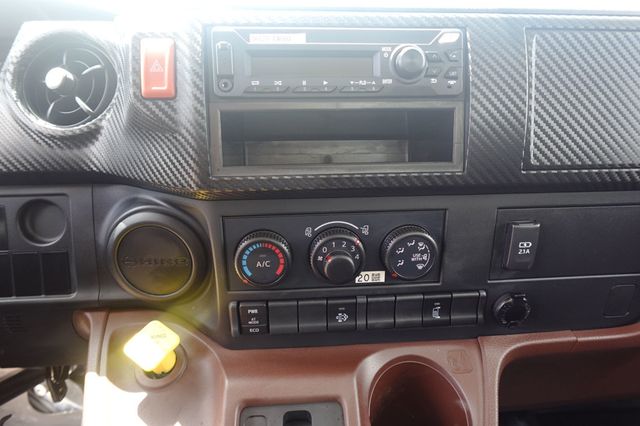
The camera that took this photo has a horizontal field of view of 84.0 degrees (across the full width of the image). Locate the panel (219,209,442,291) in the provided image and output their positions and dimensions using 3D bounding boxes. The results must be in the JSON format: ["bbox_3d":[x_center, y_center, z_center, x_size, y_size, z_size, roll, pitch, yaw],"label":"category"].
[{"bbox_3d":[0.013,0.031,0.254,0.162,0.059,0.026,-2,13,-3],"label":"panel"}]

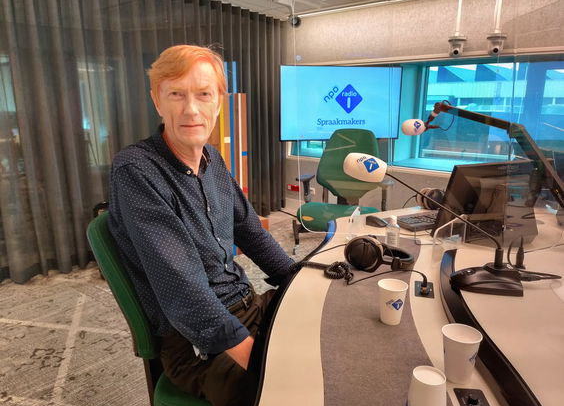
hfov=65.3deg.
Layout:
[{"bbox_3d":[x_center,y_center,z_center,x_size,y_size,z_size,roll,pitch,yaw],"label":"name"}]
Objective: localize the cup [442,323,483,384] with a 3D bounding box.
[{"bbox_3d":[0.343,0.292,0.845,0.071,0.093,0.071,0,13,0],"label":"cup"}]

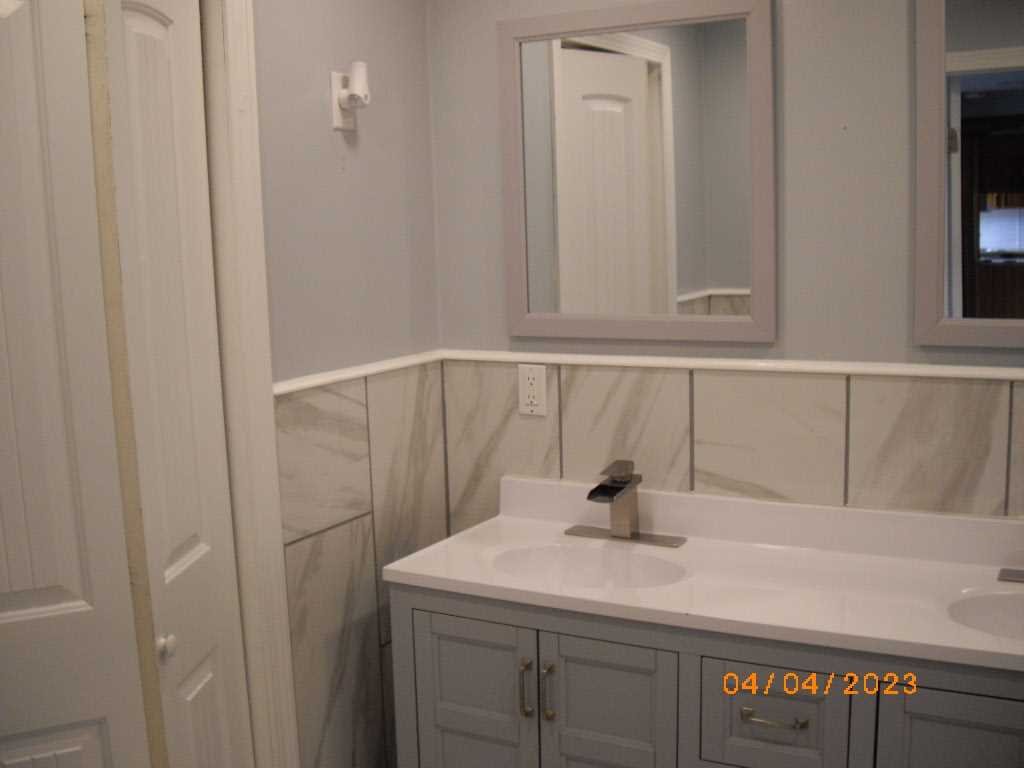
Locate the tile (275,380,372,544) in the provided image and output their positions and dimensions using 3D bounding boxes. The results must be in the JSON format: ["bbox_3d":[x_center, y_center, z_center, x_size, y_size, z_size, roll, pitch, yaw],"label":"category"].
[{"bbox_3d":[-0.386,0.153,2.323,0.010,0.299,0.290,2,9,30],"label":"tile"}]

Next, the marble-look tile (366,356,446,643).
[{"bbox_3d":[-0.234,0.268,2.594,0.010,0.603,0.291,2,9,30],"label":"marble-look tile"}]

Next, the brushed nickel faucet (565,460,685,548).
[{"bbox_3d":[0.218,0.248,2.353,0.262,0.171,0.155,2,9,30],"label":"brushed nickel faucet"}]

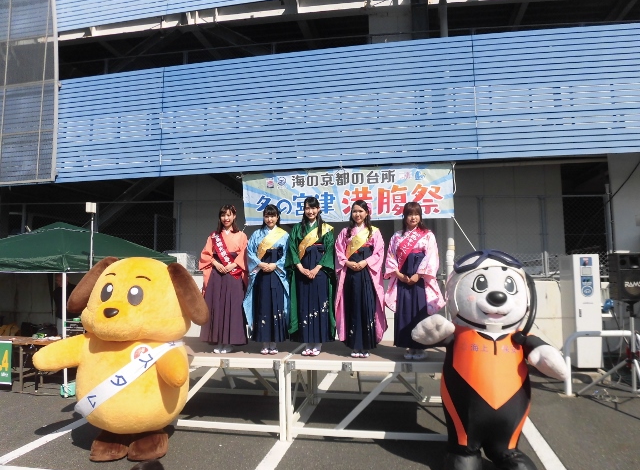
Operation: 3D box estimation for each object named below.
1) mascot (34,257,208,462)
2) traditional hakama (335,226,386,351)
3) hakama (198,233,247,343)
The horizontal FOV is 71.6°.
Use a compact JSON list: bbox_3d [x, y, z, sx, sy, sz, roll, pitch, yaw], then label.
[{"bbox_3d":[-1.856,1.124,4.257,1.420,1.799,0.900,-1,-3,3],"label":"mascot"},{"bbox_3d":[0.434,0.531,4.615,0.515,1.242,0.400,-1,-3,8],"label":"traditional hakama"},{"bbox_3d":[-1.074,0.597,4.939,0.509,1.296,0.400,-1,-3,0],"label":"hakama"}]

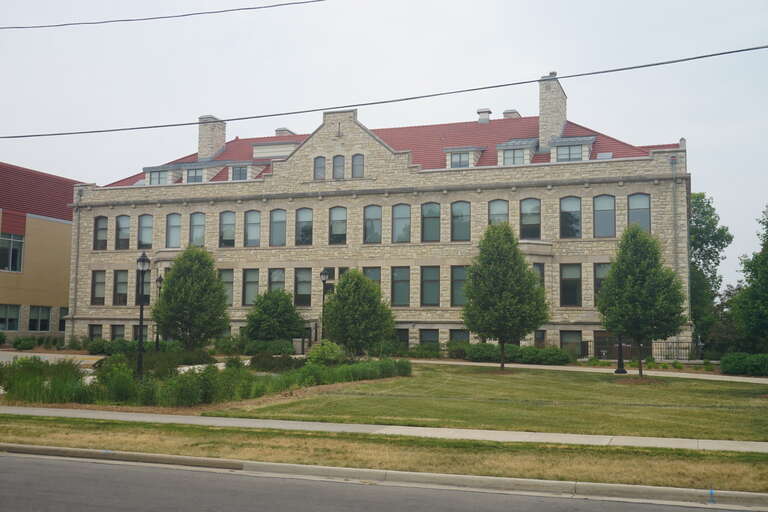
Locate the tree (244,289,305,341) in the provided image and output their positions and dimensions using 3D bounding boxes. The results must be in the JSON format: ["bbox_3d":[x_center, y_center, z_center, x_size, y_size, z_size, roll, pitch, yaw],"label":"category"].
[{"bbox_3d":[-6.845,4.081,52.000,3.750,4.086,3.750,1,-5,0],"label":"tree"}]

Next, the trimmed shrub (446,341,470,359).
[{"bbox_3d":[4.433,5.539,49.500,1.428,1.018,1.428,-1,-5,19],"label":"trimmed shrub"}]

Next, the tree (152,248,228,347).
[{"bbox_3d":[-11.746,2.692,50.500,4.614,6.515,4.614,-1,-5,19],"label":"tree"}]

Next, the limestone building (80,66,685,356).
[{"bbox_3d":[-0.010,-2.406,63.734,43.891,19.092,18.545,-1,-5,19],"label":"limestone building"}]

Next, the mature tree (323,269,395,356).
[{"bbox_3d":[-1.471,3.286,48.000,4.154,5.111,4.154,1,-5,0],"label":"mature tree"}]

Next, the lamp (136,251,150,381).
[{"bbox_3d":[-8.442,2.122,29.200,0.470,4.475,0.470,-1,-5,19],"label":"lamp"}]

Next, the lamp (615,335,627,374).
[{"bbox_3d":[9.836,2.658,34.600,0.460,4.500,0.460,-1,-5,19],"label":"lamp"}]

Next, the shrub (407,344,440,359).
[{"bbox_3d":[2.350,5.648,49.500,2.023,0.762,1.600,-1,-5,19],"label":"shrub"}]

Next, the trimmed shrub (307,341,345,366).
[{"bbox_3d":[-2.627,4.480,38.000,1.827,1.237,1.827,1,-5,0],"label":"trimmed shrub"}]

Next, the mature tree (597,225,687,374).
[{"bbox_3d":[10.276,1.774,33.200,3.592,6.040,3.592,-1,-5,19],"label":"mature tree"}]

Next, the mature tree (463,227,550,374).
[{"bbox_3d":[5.375,1.787,36.800,3.804,6.516,3.804,-1,-5,19],"label":"mature tree"}]

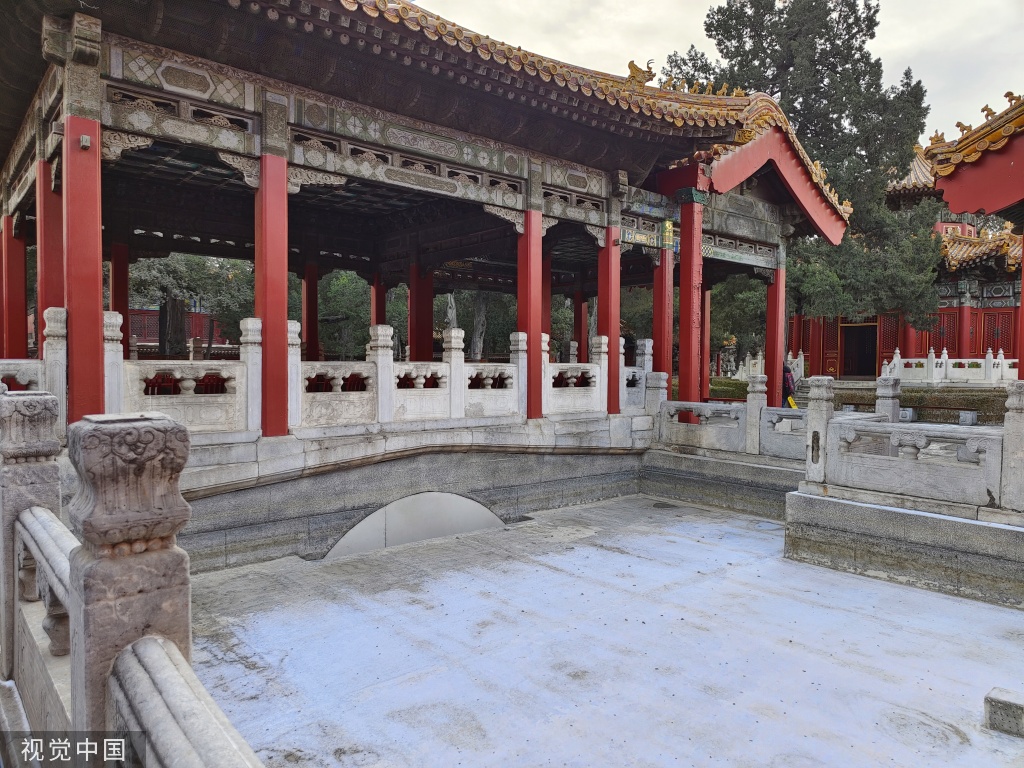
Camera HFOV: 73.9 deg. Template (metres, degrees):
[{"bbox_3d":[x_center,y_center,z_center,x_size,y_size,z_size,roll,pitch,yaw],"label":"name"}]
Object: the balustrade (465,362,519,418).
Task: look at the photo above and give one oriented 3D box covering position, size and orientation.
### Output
[{"bbox_3d":[-0.345,0.079,9.551,0.988,0.739,0.151,-1,2,-41],"label":"balustrade"}]

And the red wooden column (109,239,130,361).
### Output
[{"bbox_3d":[-7.902,-1.227,13.704,0.285,3.169,0.277,-1,3,-41],"label":"red wooden column"}]

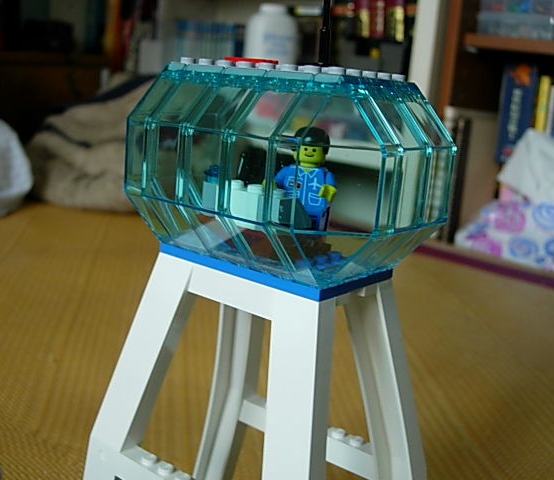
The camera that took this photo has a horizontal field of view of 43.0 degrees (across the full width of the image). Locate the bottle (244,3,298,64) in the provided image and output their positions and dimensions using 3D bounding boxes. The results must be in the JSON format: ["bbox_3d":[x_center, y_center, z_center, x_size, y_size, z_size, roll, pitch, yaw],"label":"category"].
[{"bbox_3d":[-0.012,-0.275,1.078,0.079,0.165,0.072,2,13,-11],"label":"bottle"}]

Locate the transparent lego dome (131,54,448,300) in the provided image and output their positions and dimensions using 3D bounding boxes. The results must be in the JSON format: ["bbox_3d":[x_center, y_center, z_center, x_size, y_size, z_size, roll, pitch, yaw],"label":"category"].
[{"bbox_3d":[-0.003,-0.023,0.214,0.096,0.059,0.058,14,15,37],"label":"transparent lego dome"}]

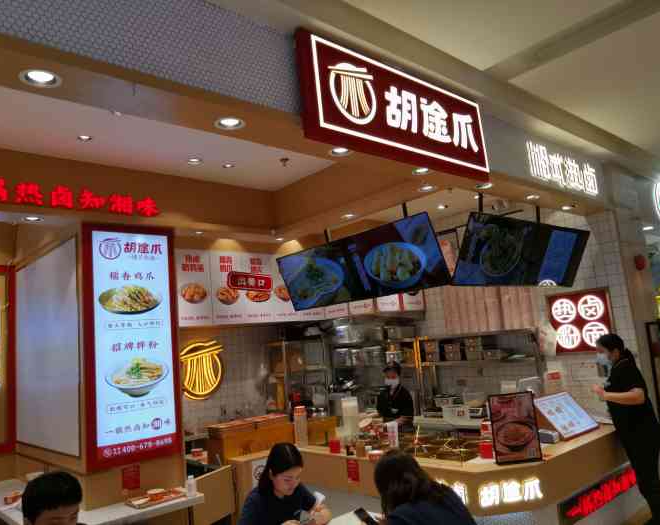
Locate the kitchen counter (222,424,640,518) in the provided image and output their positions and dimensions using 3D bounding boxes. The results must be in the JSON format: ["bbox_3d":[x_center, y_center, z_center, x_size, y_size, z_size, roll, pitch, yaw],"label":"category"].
[{"bbox_3d":[0.843,1.942,4.792,2.800,0.770,2.640,3,-11,-43],"label":"kitchen counter"}]

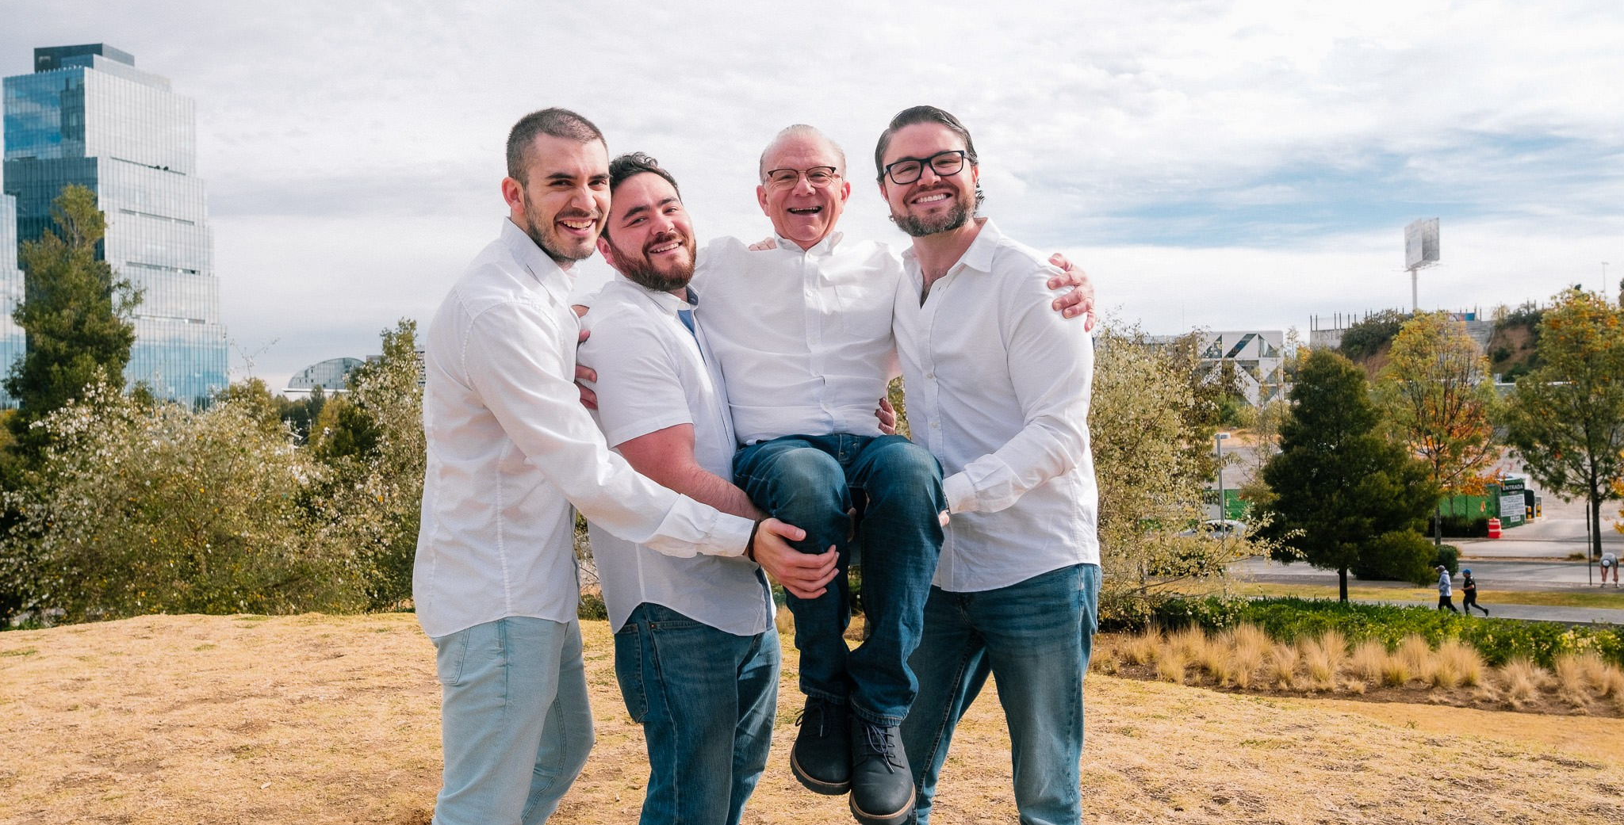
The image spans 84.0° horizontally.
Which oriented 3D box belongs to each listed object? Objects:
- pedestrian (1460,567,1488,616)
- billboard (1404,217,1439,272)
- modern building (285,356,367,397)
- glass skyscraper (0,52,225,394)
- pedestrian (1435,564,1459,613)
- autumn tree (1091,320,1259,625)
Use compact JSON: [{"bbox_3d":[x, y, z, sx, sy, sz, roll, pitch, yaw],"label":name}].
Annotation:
[{"bbox_3d":[23.188,6.322,31.600,0.800,1.640,0.520,-1,0,12],"label":"pedestrian"},{"bbox_3d":[154.223,-42.662,228.000,4.500,10.800,11.000,-1,0,10],"label":"billboard"},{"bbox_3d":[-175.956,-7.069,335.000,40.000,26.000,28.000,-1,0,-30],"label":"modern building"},{"bbox_3d":[-178.347,-37.695,232.130,40.000,104.000,28.000,-1,0,19],"label":"glass skyscraper"},{"bbox_3d":[21.973,6.158,31.200,0.600,1.730,0.530,-1,0,12],"label":"pedestrian"},{"bbox_3d":[4.984,0.910,13.200,3.000,4.300,2.700,-1,0,0],"label":"autumn tree"}]

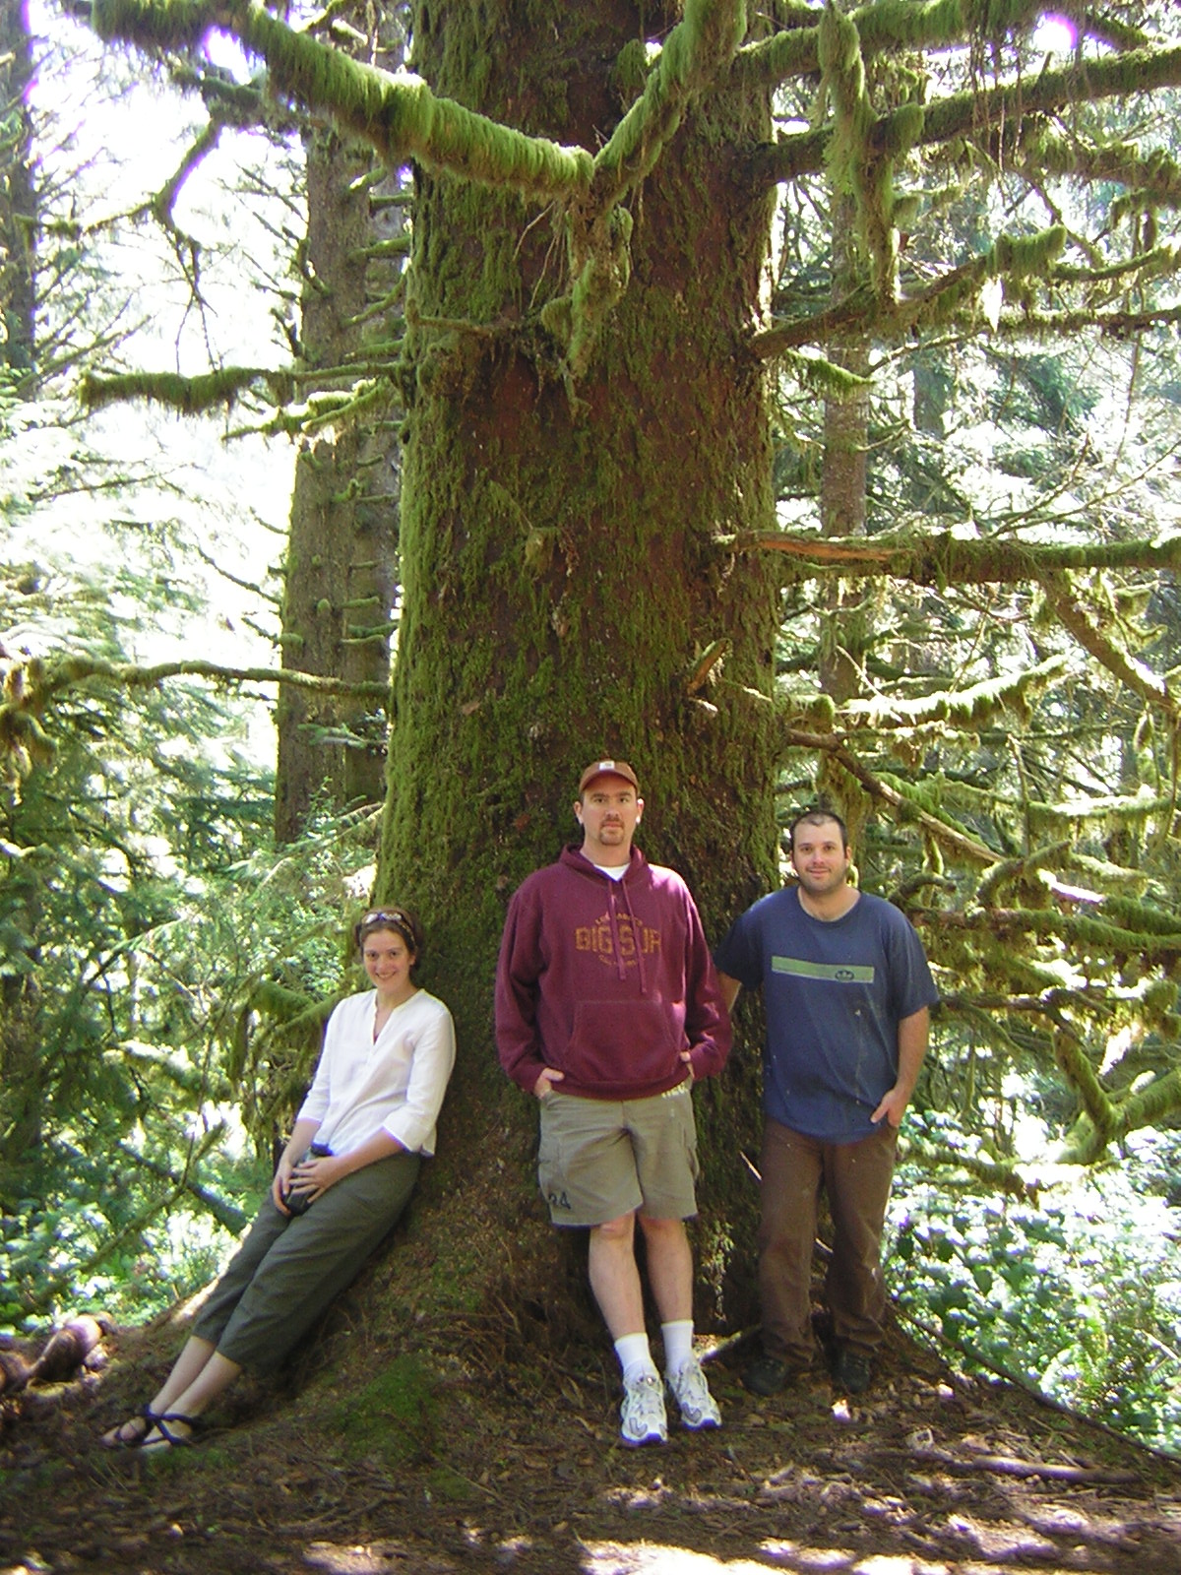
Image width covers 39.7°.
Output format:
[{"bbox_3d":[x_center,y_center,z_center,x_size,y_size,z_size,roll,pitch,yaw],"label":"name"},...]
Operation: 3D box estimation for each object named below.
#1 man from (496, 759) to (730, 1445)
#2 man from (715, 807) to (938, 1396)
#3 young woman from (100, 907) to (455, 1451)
[{"bbox_3d":[0.069,0.819,4.460,0.620,1.810,0.520,-2,-10,-3],"label":"man"},{"bbox_3d":[0.695,0.905,4.830,0.630,1.710,0.420,-1,-6,10],"label":"man"},{"bbox_3d":[-0.812,1.115,4.630,0.520,1.600,0.600,8,-16,39],"label":"young woman"}]

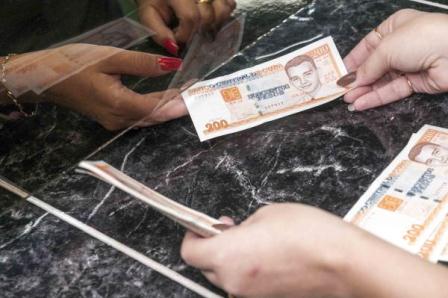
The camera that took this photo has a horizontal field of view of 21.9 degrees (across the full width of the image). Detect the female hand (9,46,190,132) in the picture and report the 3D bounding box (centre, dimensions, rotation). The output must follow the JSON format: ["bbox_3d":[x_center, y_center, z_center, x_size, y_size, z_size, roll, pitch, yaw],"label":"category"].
[{"bbox_3d":[-0.118,-0.058,1.090,0.180,0.068,0.080,7,38,9],"label":"female hand"}]

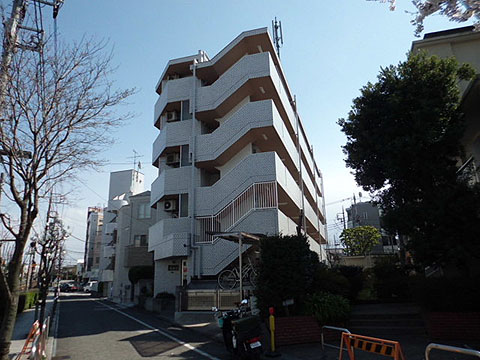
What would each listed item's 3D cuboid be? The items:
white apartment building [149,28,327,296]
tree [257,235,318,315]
[{"bbox_3d":[1.832,2.603,31.325,8.900,13.800,28.500,-6,-16,16],"label":"white apartment building"},{"bbox_3d":[1.262,2.566,9.897,1.550,2.170,1.450,-6,-16,16],"label":"tree"}]

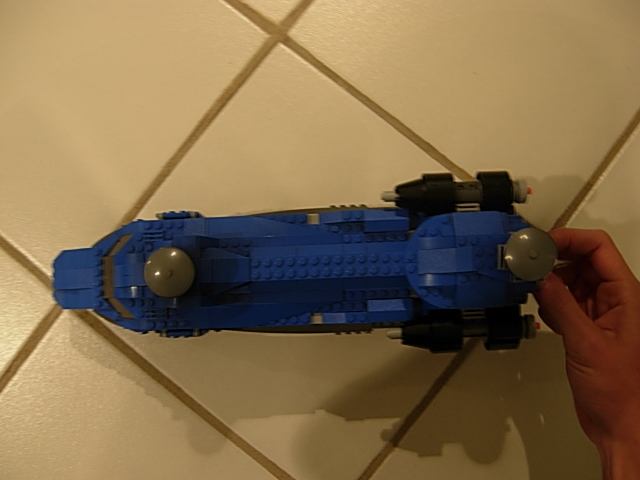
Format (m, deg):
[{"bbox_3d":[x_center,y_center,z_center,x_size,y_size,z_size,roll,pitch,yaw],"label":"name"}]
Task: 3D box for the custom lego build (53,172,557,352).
[{"bbox_3d":[-0.026,0.021,0.480,0.372,0.183,0.131,-3,86,0],"label":"custom lego build"}]

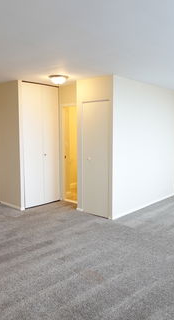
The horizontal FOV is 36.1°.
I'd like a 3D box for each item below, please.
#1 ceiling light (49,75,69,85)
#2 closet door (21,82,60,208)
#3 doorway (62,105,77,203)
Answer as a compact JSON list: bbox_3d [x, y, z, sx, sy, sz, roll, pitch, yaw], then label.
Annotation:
[{"bbox_3d":[-0.482,-1.371,4.617,0.345,0.125,0.345,0,6,0],"label":"ceiling light"},{"bbox_3d":[-0.904,-0.289,5.382,0.045,2.410,0.915,5,8,41],"label":"closet door"},{"bbox_3d":[-0.264,-0.122,5.503,0.660,2.080,0.110,5,8,41],"label":"doorway"}]

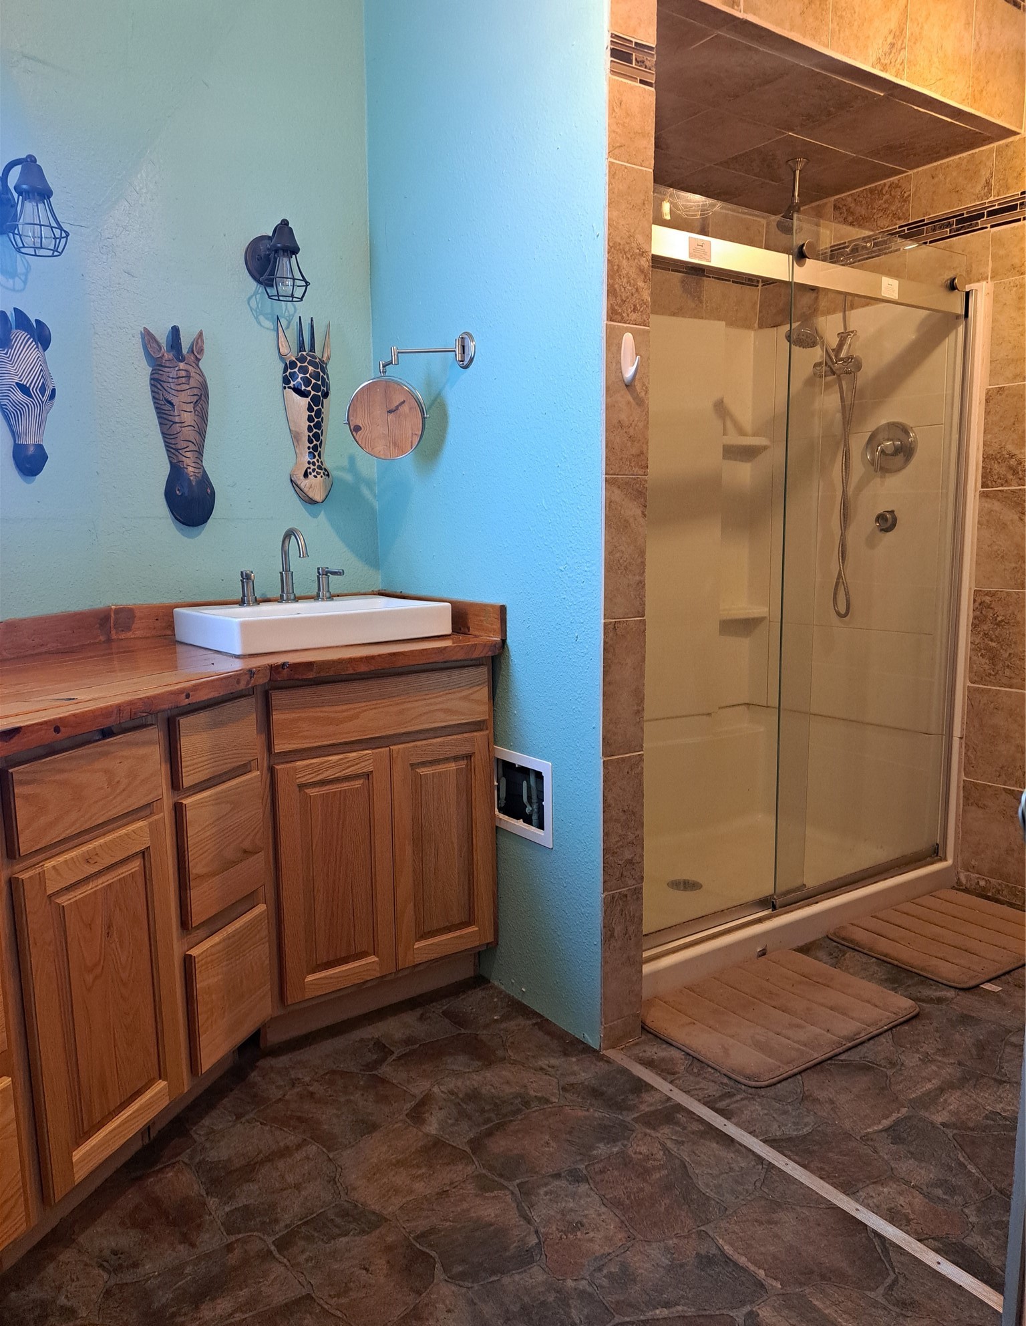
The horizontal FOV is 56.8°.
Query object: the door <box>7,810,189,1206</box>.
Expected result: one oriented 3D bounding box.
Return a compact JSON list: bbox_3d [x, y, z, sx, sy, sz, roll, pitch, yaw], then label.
[{"bbox_3d":[-0.714,0.591,1.678,0.020,0.571,0.330,3,9,19],"label":"door"}]

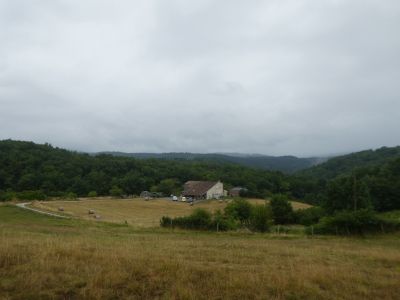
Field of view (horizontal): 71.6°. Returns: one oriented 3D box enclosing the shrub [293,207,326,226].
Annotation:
[{"bbox_3d":[19.650,11.990,50.000,6.310,3.610,4.500,0,-3,0],"label":"shrub"}]

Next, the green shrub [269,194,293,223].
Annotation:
[{"bbox_3d":[14.580,10.600,49.000,4.240,5.480,4.000,0,-3,0],"label":"green shrub"}]

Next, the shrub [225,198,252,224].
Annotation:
[{"bbox_3d":[6.250,10.180,45.000,4.540,4.790,4.200,0,-3,0],"label":"shrub"}]

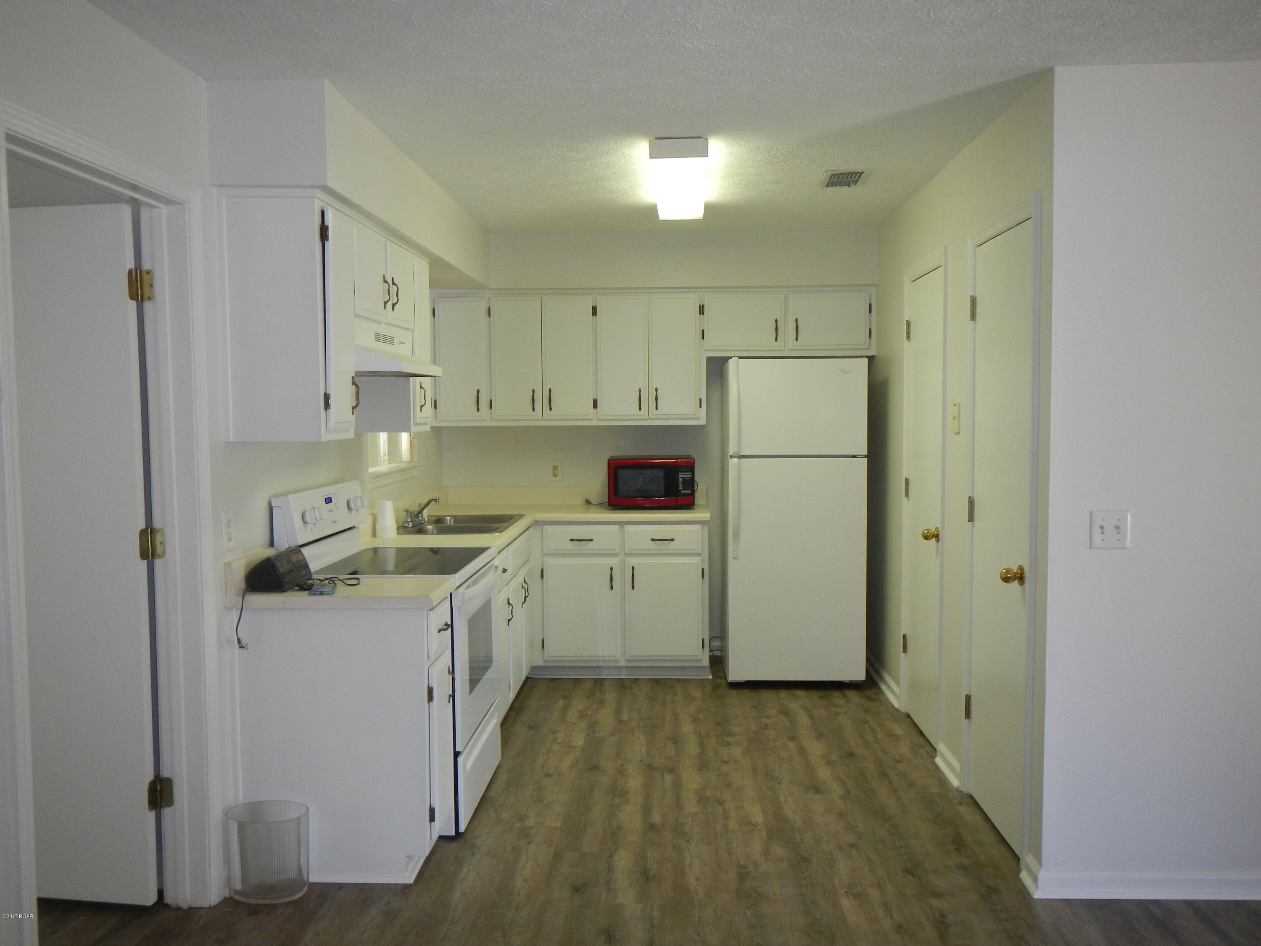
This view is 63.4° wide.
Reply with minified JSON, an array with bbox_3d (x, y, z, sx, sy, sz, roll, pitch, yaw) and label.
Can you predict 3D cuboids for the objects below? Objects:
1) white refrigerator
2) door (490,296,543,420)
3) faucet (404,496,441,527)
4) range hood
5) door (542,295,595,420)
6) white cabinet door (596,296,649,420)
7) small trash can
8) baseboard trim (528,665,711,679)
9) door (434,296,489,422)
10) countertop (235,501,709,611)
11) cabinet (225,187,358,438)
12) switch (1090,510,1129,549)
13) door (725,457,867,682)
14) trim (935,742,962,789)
[{"bbox_3d":[0.884,0.253,5.635,0.715,1.710,0.710,0,4,1],"label":"white refrigerator"},{"bbox_3d":[-0.639,-0.642,5.746,0.290,0.677,0.028,0,4,3],"label":"door"},{"bbox_3d":[-0.982,0.178,4.865,0.160,0.135,0.250,0,4,2],"label":"faucet"},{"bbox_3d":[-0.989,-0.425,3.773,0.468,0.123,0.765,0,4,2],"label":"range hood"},{"bbox_3d":[-0.349,-0.641,5.731,0.286,0.678,0.028,0,4,3],"label":"door"},{"bbox_3d":[-0.043,-0.642,5.715,0.287,0.682,0.028,0,4,3],"label":"white cabinet door"},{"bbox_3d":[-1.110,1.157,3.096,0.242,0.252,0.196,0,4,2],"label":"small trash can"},{"bbox_3d":[-0.058,1.080,5.557,1.000,0.088,0.022,0,4,3],"label":"baseboard trim"},{"bbox_3d":[-0.954,-0.642,5.762,0.308,0.688,0.028,0,4,3],"label":"door"},{"bbox_3d":[-0.393,0.284,4.558,1.550,0.042,3.020,0,4,2],"label":"countertop"},{"bbox_3d":[-1.068,-0.480,3.226,0.322,0.748,0.325,0,4,2],"label":"cabinet"},{"bbox_3d":[1.404,0.167,2.987,0.115,0.114,0.012,0,4,3],"label":"switch"},{"bbox_3d":[0.864,0.498,5.282,0.723,1.159,0.090,0,4,2],"label":"door"},{"bbox_3d":[1.265,1.161,4.072,0.037,0.090,0.320,0,4,2],"label":"trim"}]

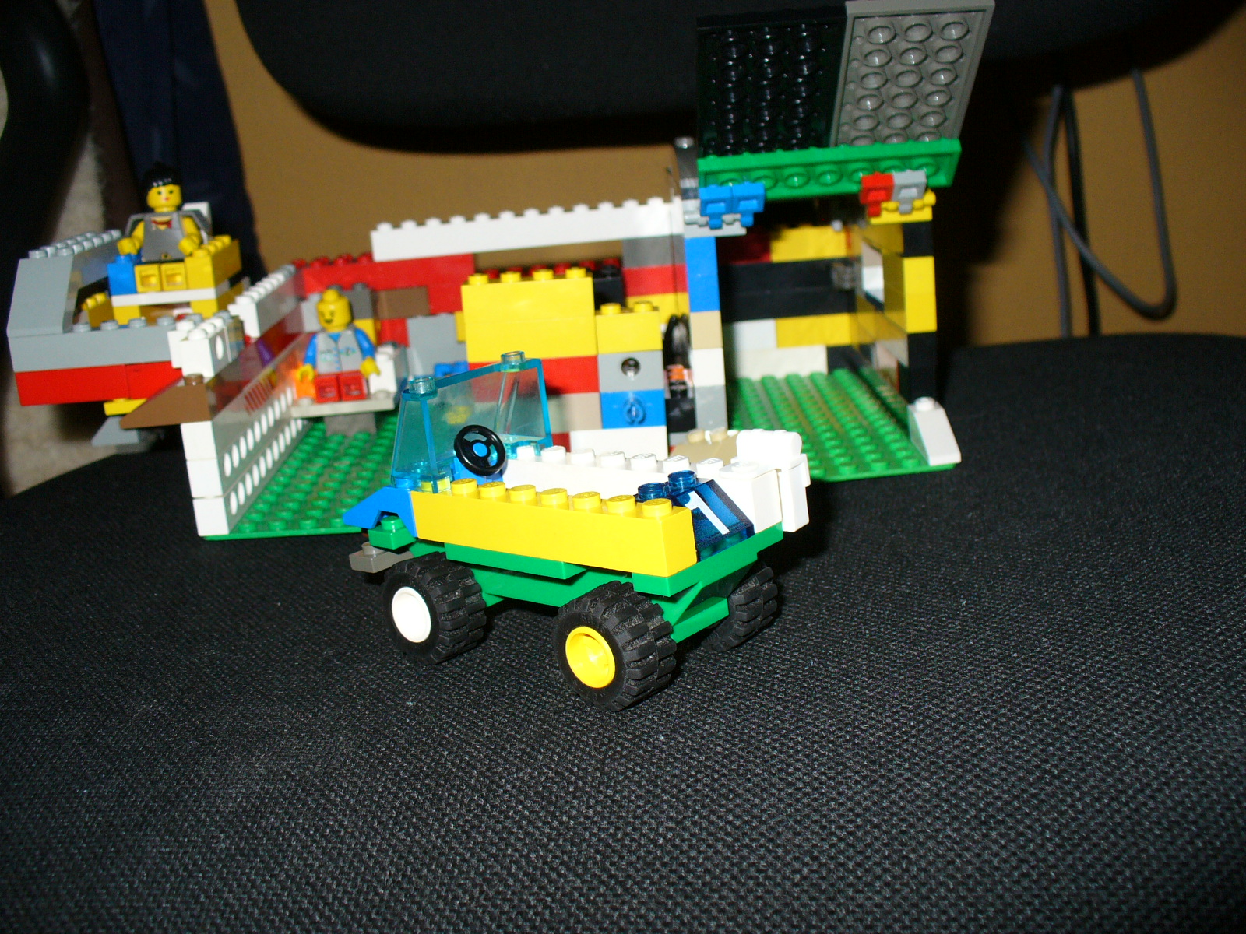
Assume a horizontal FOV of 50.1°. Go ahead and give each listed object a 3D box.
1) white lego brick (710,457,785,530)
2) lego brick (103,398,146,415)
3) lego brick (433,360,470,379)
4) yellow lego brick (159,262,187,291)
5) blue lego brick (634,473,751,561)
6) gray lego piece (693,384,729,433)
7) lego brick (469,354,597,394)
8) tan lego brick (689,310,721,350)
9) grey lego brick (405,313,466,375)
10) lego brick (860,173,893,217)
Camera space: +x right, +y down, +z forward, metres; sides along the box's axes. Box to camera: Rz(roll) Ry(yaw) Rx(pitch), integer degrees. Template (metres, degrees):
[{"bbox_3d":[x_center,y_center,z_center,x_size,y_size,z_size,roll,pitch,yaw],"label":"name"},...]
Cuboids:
[{"bbox_3d":[0.022,0.006,0.236,0.008,0.011,0.008,5,18,43],"label":"white lego brick"},{"bbox_3d":[-0.139,-0.019,0.383,0.015,0.004,0.011,-4,18,1],"label":"lego brick"},{"bbox_3d":[-0.049,-0.027,0.388,0.014,0.009,0.010,-4,15,0],"label":"lego brick"},{"bbox_3d":[-0.136,-0.059,0.409,0.008,0.009,0.012,-4,15,0],"label":"yellow lego brick"},{"bbox_3d":[0.011,0.008,0.230,0.016,0.011,0.016,5,18,43],"label":"blue lego brick"},{"bbox_3d":[0.024,-0.014,0.356,0.008,0.019,0.009,-5,15,1],"label":"gray lego piece"},{"bbox_3d":[-0.022,-0.024,0.336,0.032,0.010,0.008,-4,15,0],"label":"lego brick"},{"bbox_3d":[0.021,-0.036,0.338,0.008,0.011,0.010,-4,16,0],"label":"tan lego brick"},{"bbox_3d":[-0.061,-0.041,0.449,0.021,0.020,0.008,-4,16,1],"label":"grey lego brick"},{"bbox_3d":[0.064,-0.070,0.339,0.008,0.004,0.013,-3,-20,4],"label":"lego brick"}]

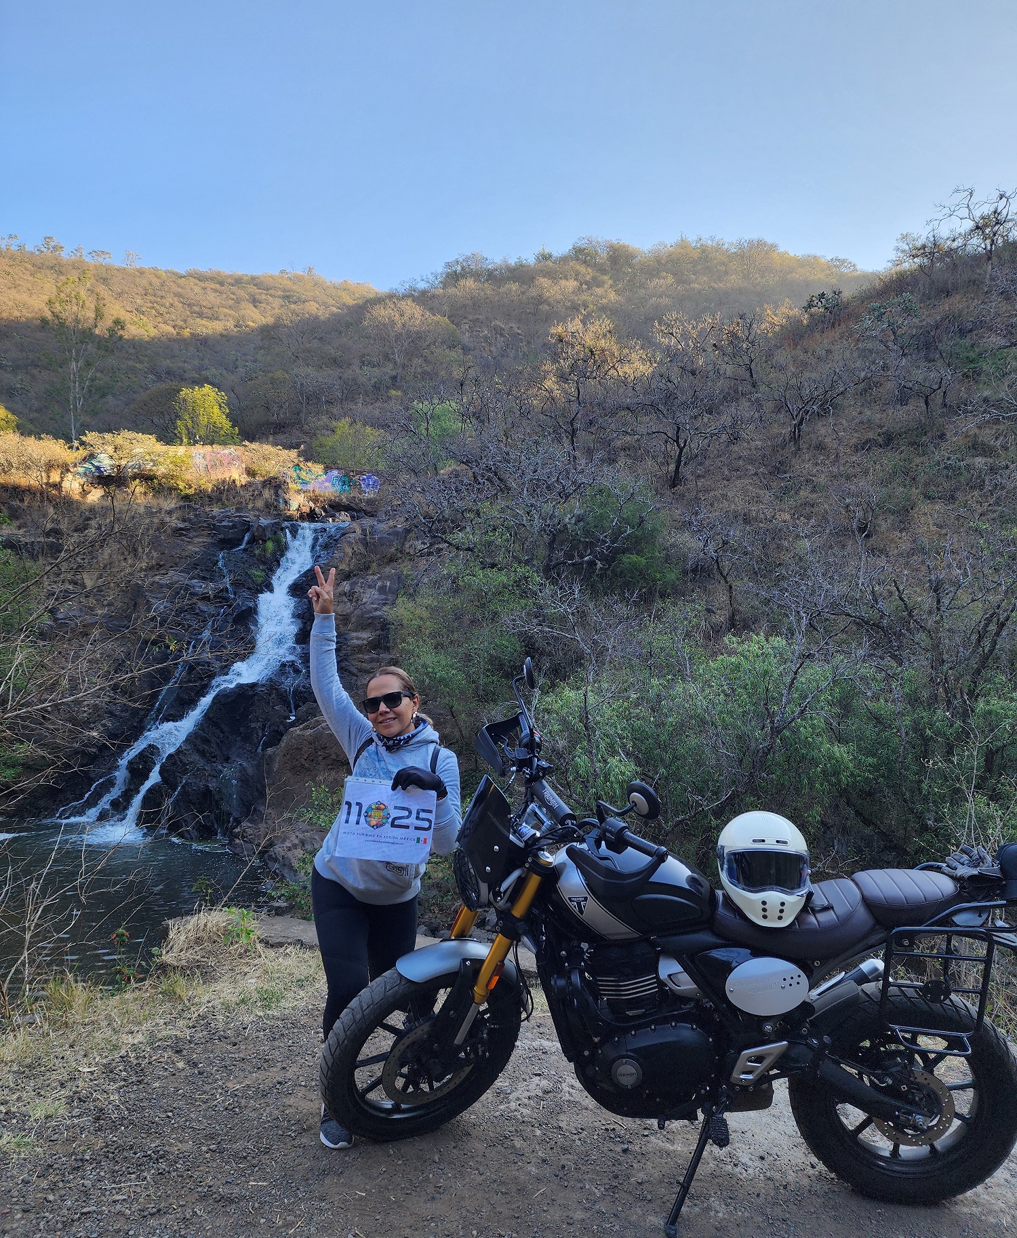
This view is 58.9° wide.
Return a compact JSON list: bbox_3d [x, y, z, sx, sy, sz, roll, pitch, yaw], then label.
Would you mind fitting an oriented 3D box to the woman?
[{"bbox_3d":[-0.405,0.725,2.960,0.510,1.830,0.430,1,-4,2],"label":"woman"}]

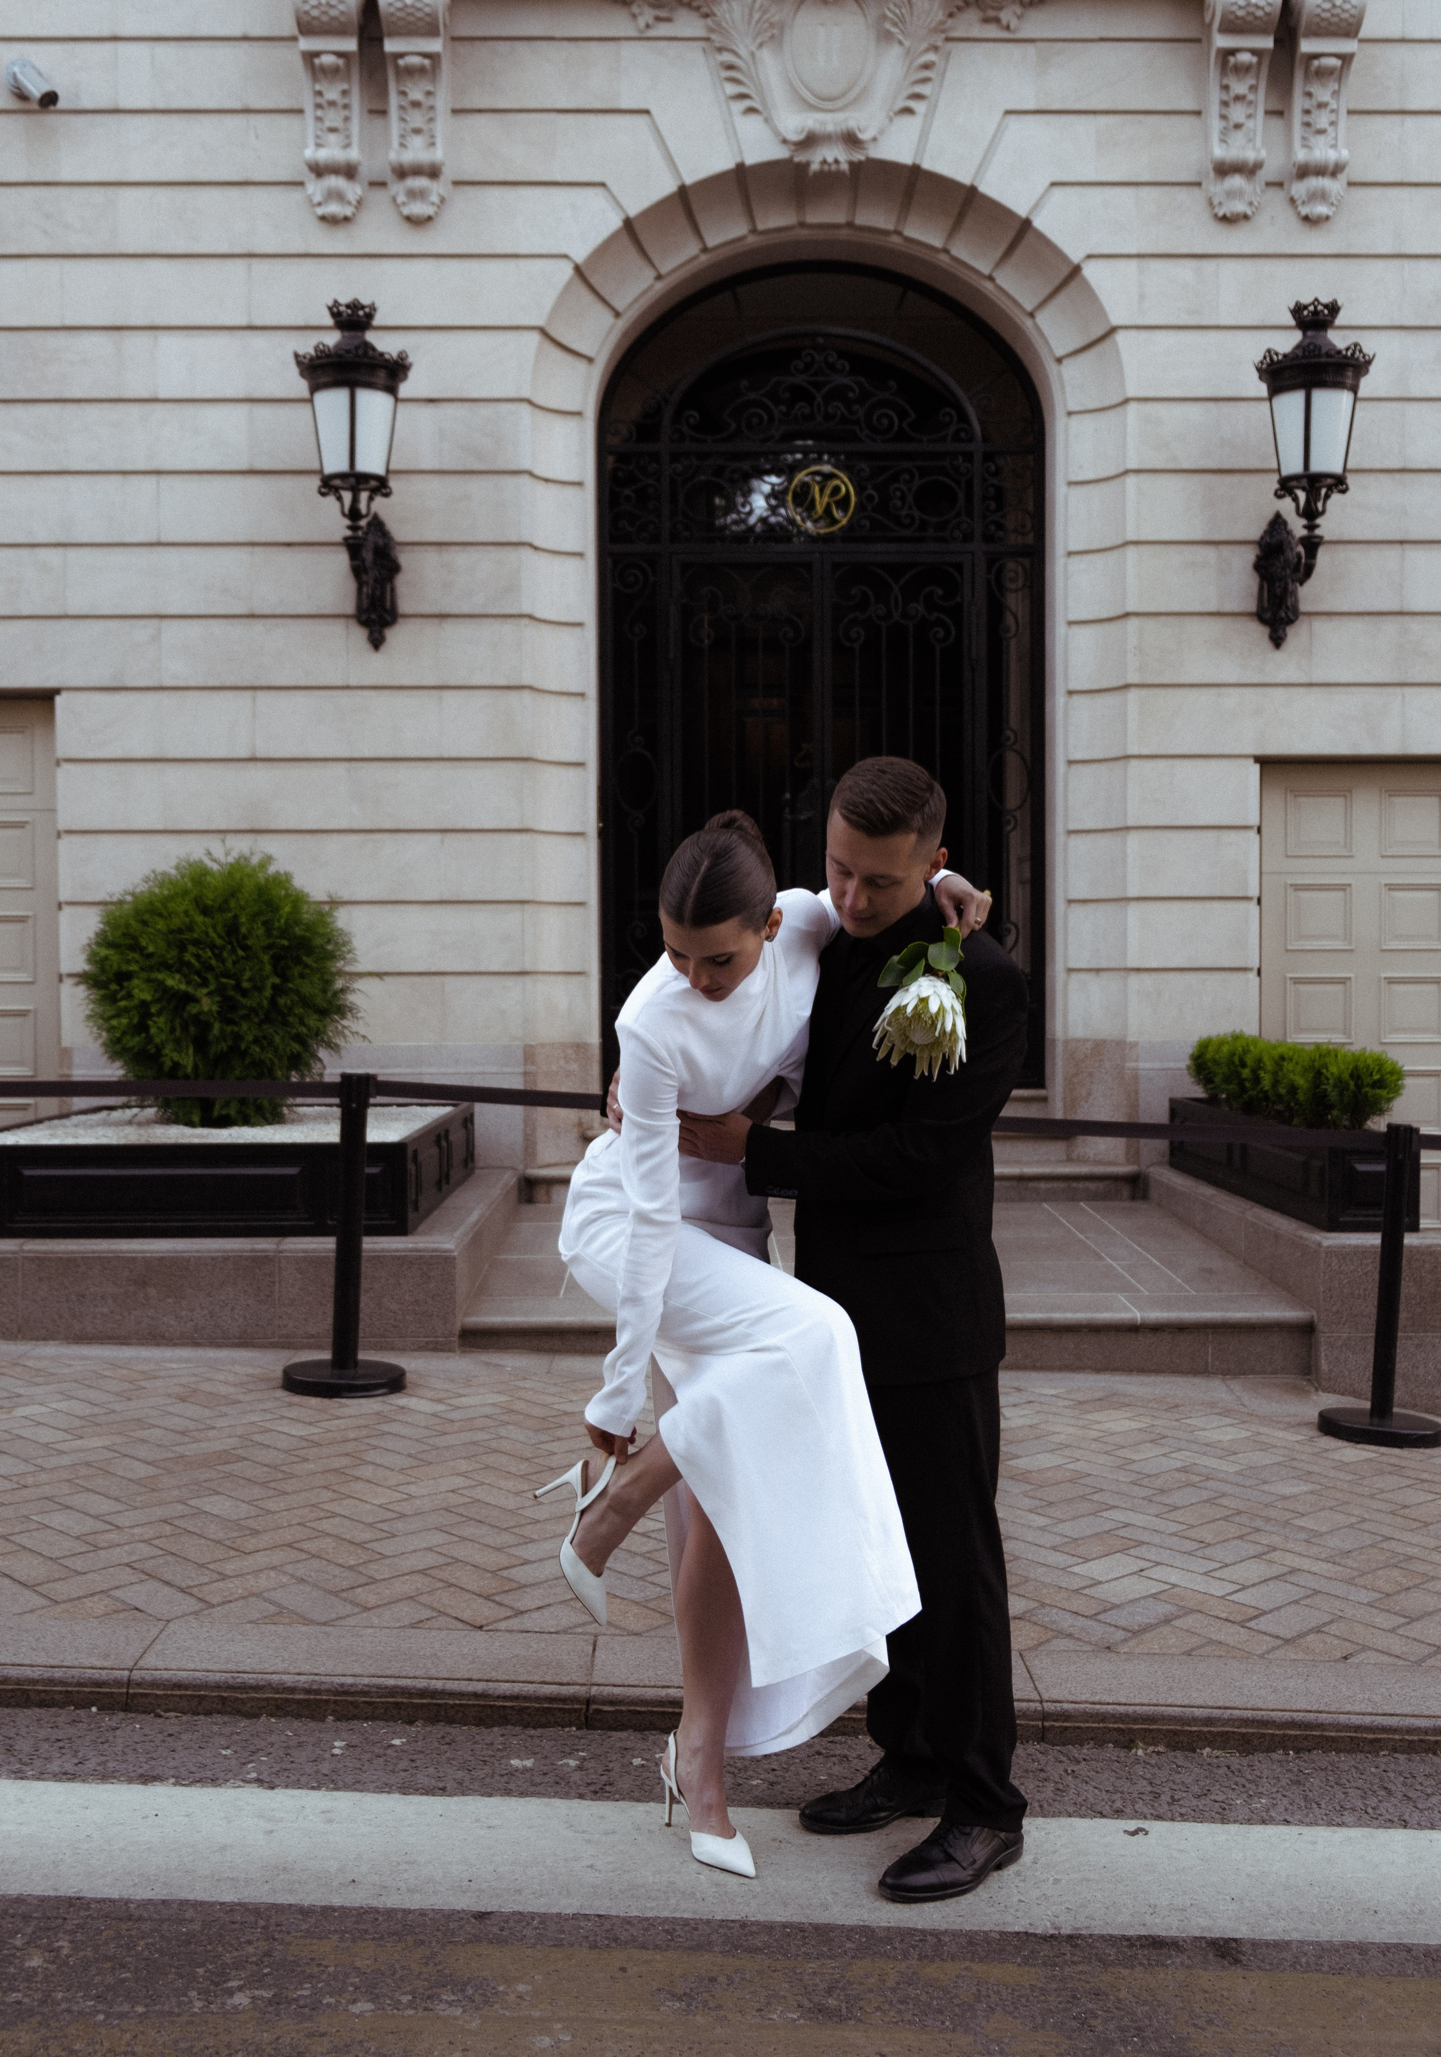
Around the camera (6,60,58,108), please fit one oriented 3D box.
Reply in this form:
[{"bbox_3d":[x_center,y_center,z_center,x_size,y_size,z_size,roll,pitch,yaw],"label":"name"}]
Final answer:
[{"bbox_3d":[-2.984,-4.096,8.589,0.256,0.118,0.118,46,23,22],"label":"camera"}]

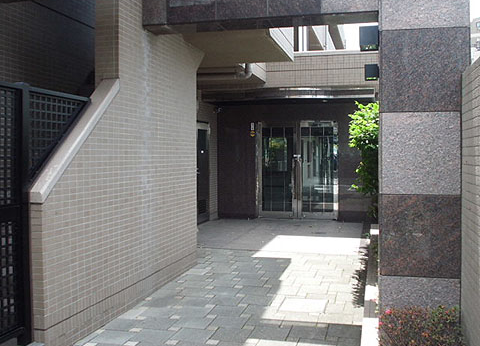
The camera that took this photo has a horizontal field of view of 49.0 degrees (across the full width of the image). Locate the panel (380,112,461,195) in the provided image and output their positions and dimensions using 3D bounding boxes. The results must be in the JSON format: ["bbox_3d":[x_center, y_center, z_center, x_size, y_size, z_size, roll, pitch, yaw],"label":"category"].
[{"bbox_3d":[1.566,-0.167,4.558,0.677,0.708,0.040,0,2,15],"label":"panel"}]

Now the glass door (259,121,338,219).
[{"bbox_3d":[1.265,-0.053,11.498,1.754,2.123,0.100,0,2,15],"label":"glass door"}]

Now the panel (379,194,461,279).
[{"bbox_3d":[1.573,0.544,4.578,0.680,0.716,0.040,0,2,15],"label":"panel"}]

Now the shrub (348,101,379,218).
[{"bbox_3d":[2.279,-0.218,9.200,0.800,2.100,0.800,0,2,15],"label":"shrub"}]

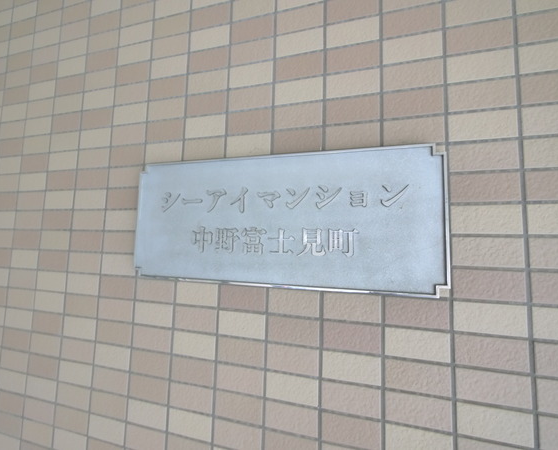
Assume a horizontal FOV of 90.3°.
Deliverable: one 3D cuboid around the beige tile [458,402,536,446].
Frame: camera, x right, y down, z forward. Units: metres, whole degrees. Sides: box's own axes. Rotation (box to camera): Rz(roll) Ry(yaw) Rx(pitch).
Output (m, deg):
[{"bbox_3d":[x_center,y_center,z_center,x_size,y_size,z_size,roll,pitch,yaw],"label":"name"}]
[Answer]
[{"bbox_3d":[0.313,0.290,0.406,0.095,0.045,0.009,0,-5,17],"label":"beige tile"}]

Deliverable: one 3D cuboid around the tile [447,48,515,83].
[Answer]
[{"bbox_3d":[0.328,-0.257,0.455,0.095,0.045,0.009,0,-5,16],"label":"tile"}]

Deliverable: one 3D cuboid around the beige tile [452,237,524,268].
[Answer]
[{"bbox_3d":[0.319,0.041,0.427,0.095,0.045,0.009,0,-5,17],"label":"beige tile"}]

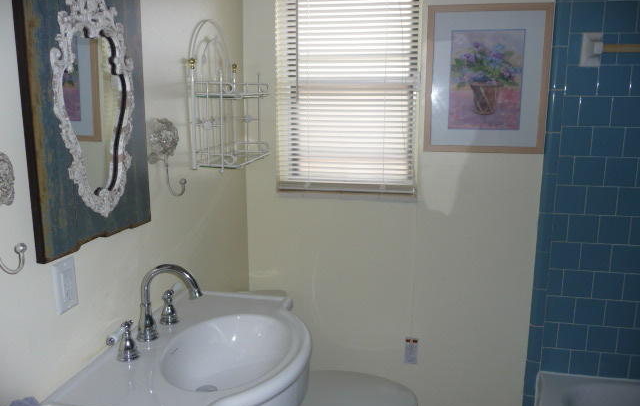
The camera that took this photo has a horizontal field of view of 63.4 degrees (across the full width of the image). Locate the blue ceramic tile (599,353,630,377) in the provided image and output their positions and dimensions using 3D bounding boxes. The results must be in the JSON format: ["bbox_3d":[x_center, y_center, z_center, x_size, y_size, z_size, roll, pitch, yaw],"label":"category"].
[{"bbox_3d":[1.158,0.643,2.039,0.108,0.108,0.010,2,10,10],"label":"blue ceramic tile"}]

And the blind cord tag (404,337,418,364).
[{"bbox_3d":[0.388,0.628,2.193,0.056,0.116,0.010,2,10,10],"label":"blind cord tag"}]

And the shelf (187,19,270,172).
[{"bbox_3d":[-0.288,-0.364,1.745,0.154,0.478,0.405,2,10,9],"label":"shelf"}]

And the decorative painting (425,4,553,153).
[{"bbox_3d":[0.620,-0.457,1.933,0.439,0.538,0.022,2,10,10],"label":"decorative painting"}]

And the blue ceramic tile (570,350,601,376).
[{"bbox_3d":[1.050,0.638,2.059,0.108,0.108,0.010,2,10,9],"label":"blue ceramic tile"}]

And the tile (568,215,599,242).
[{"bbox_3d":[1.001,0.097,1.972,0.108,0.108,0.010,2,11,9],"label":"tile"}]

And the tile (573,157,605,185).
[{"bbox_3d":[1.009,-0.118,1.942,0.107,0.108,0.010,2,10,10],"label":"tile"}]

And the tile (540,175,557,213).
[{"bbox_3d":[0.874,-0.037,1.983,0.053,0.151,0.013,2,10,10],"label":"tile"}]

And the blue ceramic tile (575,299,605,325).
[{"bbox_3d":[1.059,0.426,2.029,0.107,0.108,0.010,2,10,10],"label":"blue ceramic tile"}]

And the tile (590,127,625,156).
[{"bbox_3d":[1.056,-0.222,1.899,0.108,0.108,0.010,2,10,10],"label":"tile"}]

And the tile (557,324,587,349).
[{"bbox_3d":[0.998,0.530,2.046,0.108,0.108,0.010,2,10,10],"label":"tile"}]

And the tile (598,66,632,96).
[{"bbox_3d":[1.058,-0.439,1.864,0.108,0.108,0.010,2,11,9],"label":"tile"}]

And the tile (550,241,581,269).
[{"bbox_3d":[0.953,0.205,2.010,0.107,0.108,0.010,2,10,10],"label":"tile"}]

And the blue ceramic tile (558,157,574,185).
[{"bbox_3d":[0.921,-0.122,1.946,0.053,0.108,0.010,2,10,9],"label":"blue ceramic tile"}]

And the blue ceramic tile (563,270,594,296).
[{"bbox_3d":[1.006,0.315,2.019,0.107,0.108,0.010,2,10,10],"label":"blue ceramic tile"}]

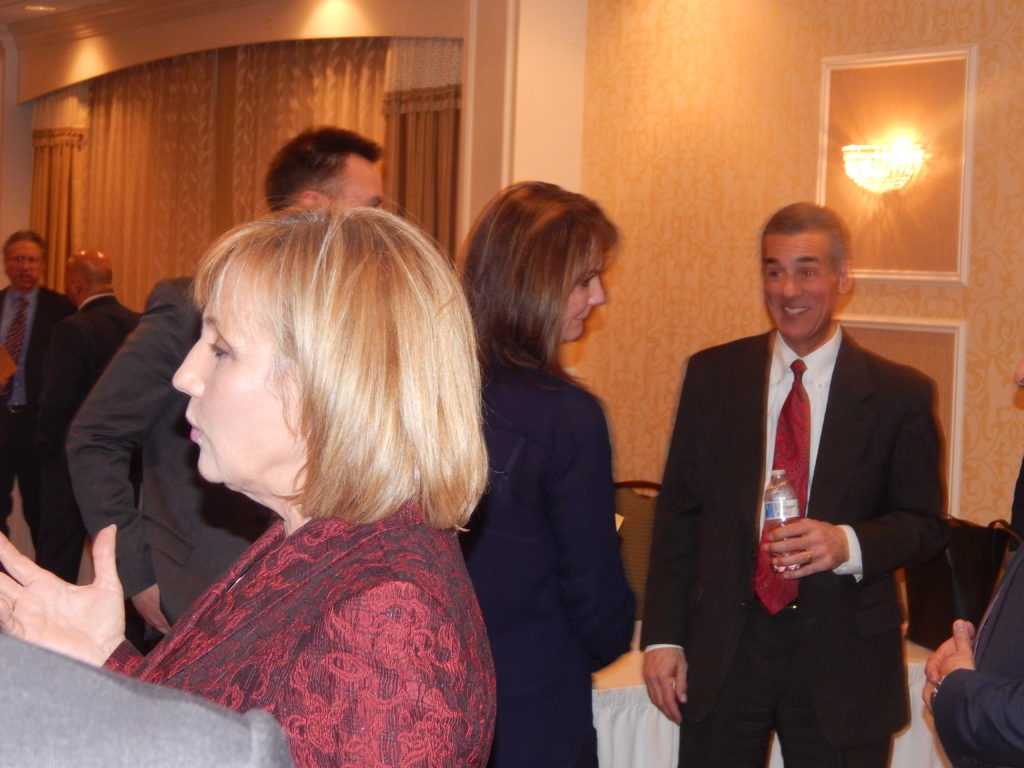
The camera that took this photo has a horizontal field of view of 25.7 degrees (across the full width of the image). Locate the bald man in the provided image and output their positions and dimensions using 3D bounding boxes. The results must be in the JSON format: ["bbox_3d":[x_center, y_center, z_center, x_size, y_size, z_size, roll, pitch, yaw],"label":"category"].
[{"bbox_3d":[-1.682,0.324,8.950,0.360,1.720,0.540,4,3,42],"label":"bald man"}]

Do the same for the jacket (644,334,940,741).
[{"bbox_3d":[0.536,0.292,4.250,0.570,0.790,0.360,3,3,15],"label":"jacket"}]

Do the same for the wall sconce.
[{"bbox_3d":[1.116,-0.671,6.954,0.165,0.165,0.290,0,3,-34],"label":"wall sconce"}]

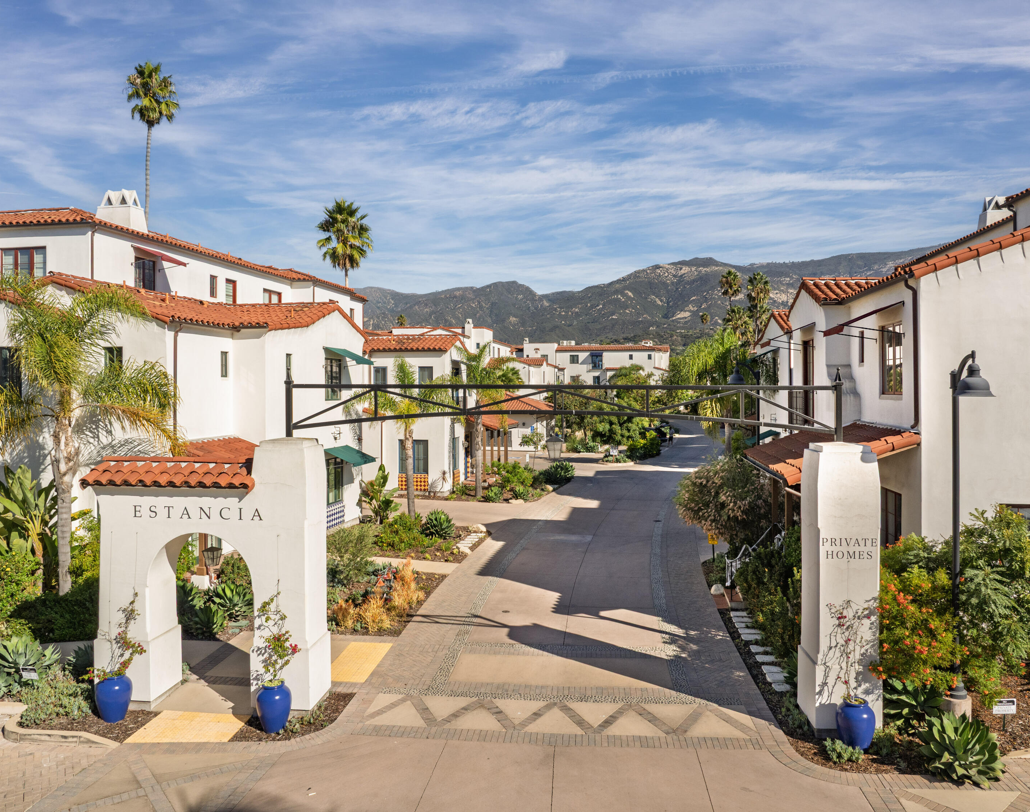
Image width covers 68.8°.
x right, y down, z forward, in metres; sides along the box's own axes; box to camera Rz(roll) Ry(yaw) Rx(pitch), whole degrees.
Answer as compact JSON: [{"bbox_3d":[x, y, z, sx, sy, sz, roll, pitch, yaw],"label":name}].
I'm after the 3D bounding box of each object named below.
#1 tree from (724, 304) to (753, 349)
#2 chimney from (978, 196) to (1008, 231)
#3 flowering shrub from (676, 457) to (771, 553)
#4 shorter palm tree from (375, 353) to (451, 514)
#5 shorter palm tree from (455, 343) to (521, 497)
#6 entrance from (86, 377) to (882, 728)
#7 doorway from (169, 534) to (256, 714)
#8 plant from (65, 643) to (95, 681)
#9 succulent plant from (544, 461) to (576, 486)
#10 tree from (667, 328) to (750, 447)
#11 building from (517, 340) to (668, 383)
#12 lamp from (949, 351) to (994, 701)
[{"bbox_3d":[27.400,-5.367,91.975,3.800,13.500,3.800,0,0,0],"label":"tree"},{"bbox_3d":[15.730,-6.169,24.200,1.300,1.400,0.750,0,1,9],"label":"chimney"},{"bbox_3d":[6.600,3.127,24.216,2.950,3.150,2.900,0,0,6],"label":"flowering shrub"},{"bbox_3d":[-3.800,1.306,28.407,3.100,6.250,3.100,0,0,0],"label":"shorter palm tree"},{"bbox_3d":[-1.280,0.827,34.005,3.000,7.100,3.000,0,0,0],"label":"shorter palm tree"},{"bbox_3d":[-0.700,2.161,11.724,12.053,5.150,1.000,0,1,5],"label":"entrance"},{"bbox_3d":[-4.806,3.354,12.021,1.550,2.759,0.850,0,1,5],"label":"doorway"},{"bbox_3d":[-7.324,4.347,12.700,0.680,0.680,0.680,0,1,5],"label":"plant"},{"bbox_3d":[2.473,3.653,41.000,1.750,1.350,1.750,0,1,5],"label":"succulent plant"},{"bbox_3d":[13.220,-0.931,50.000,5.800,8.800,5.800,0,1,5],"label":"tree"},{"bbox_3d":[12.800,-5.834,124.974,24.500,9.300,13.000,0,0,6],"label":"building"},{"bbox_3d":[7.120,1.969,11.960,0.600,5.650,1.050,0,0,6],"label":"lamp"}]

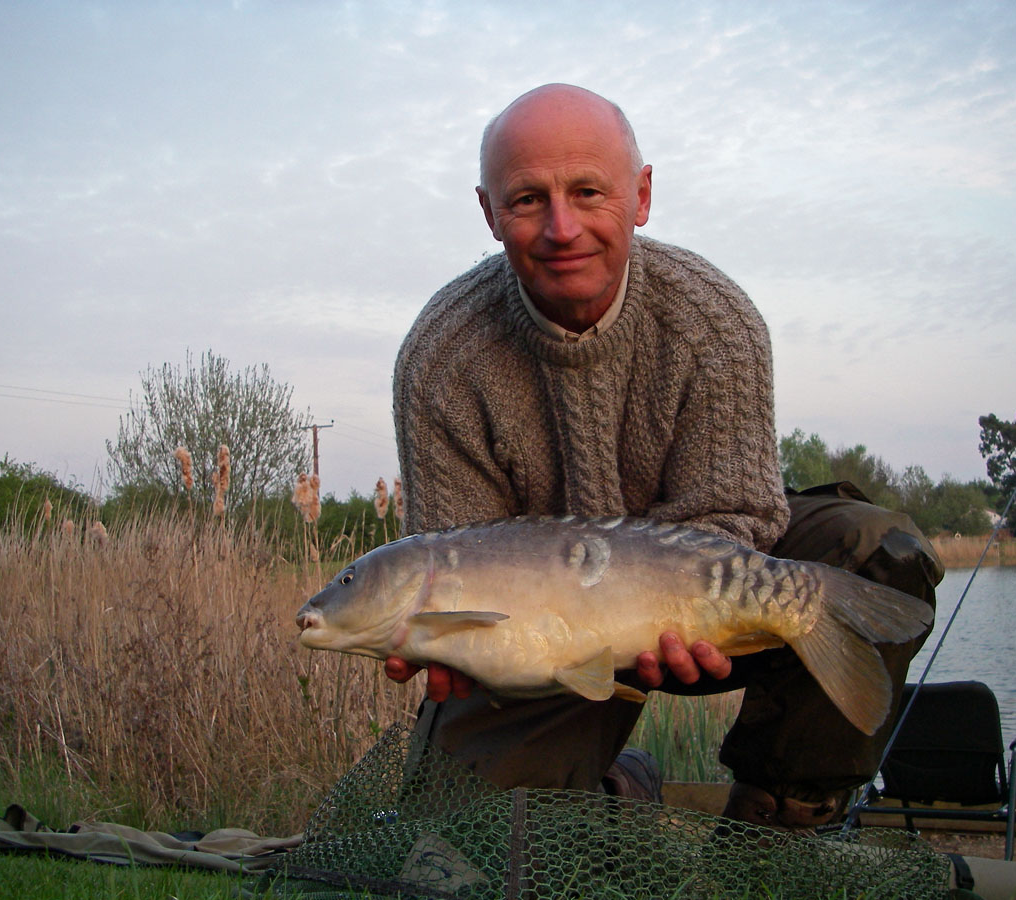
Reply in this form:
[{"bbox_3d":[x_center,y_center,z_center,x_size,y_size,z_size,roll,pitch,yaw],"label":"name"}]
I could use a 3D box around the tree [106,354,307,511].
[{"bbox_3d":[-6.800,0.470,30.000,4.700,5.400,4.700,-1,-5,0],"label":"tree"}]

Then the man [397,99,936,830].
[{"bbox_3d":[0.180,0.095,1.600,0.640,0.940,0.880,-1,-5,-3],"label":"man"}]

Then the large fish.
[{"bbox_3d":[0.092,0.145,1.130,0.550,0.190,0.110,2,-5,0],"label":"large fish"}]

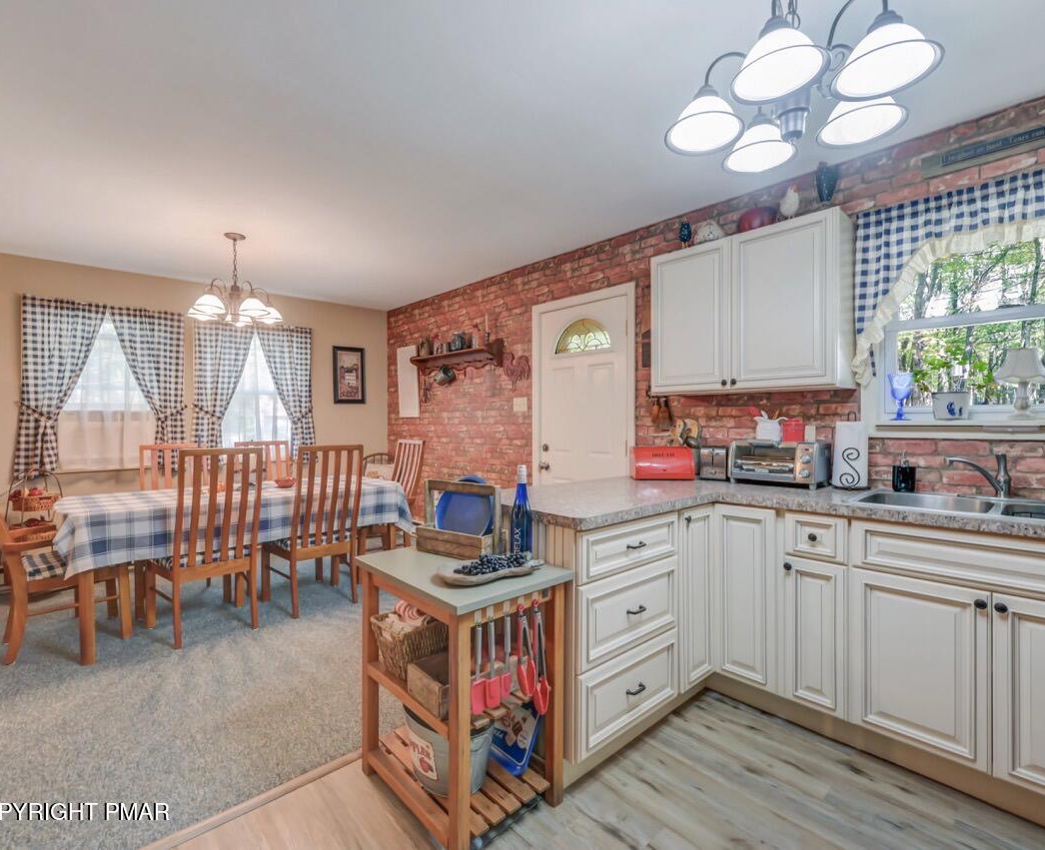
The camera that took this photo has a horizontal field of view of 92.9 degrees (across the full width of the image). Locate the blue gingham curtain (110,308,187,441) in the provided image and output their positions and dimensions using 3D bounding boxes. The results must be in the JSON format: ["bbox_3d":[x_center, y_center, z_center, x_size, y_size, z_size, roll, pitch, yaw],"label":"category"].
[{"bbox_3d":[-3.143,-0.292,4.217,0.540,1.345,0.110,-1,1,-42],"label":"blue gingham curtain"}]

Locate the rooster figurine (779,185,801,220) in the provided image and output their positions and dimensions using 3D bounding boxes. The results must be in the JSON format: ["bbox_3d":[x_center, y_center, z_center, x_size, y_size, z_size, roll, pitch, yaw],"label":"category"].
[{"bbox_3d":[1.219,-1.000,2.261,0.080,0.175,0.100,0,1,3],"label":"rooster figurine"}]

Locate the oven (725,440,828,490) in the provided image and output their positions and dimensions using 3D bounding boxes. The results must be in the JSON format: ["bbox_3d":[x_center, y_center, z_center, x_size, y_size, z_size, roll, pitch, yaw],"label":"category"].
[{"bbox_3d":[1.271,0.187,2.454,0.280,0.214,0.395,0,0,-43],"label":"oven"}]

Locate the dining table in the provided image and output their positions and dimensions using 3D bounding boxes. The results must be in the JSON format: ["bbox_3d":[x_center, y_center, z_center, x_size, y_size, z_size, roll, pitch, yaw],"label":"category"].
[{"bbox_3d":[-1.862,0.828,3.387,1.970,0.765,1.000,0,0,-43],"label":"dining table"}]

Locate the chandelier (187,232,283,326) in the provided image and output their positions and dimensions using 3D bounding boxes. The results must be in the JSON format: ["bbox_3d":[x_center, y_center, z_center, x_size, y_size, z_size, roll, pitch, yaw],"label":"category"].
[{"bbox_3d":[-1.899,-0.970,3.278,0.550,0.540,0.550,-1,1,-42],"label":"chandelier"}]

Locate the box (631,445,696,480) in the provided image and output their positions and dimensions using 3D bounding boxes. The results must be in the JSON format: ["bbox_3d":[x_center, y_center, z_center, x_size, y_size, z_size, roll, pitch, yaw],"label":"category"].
[{"bbox_3d":[0.765,0.208,2.756,0.325,0.174,0.180,0,1,2],"label":"box"}]

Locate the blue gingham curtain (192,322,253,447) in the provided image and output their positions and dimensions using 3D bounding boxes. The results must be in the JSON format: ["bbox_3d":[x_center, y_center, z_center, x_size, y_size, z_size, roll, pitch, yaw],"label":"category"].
[{"bbox_3d":[-2.697,-0.260,4.480,0.470,1.280,0.100,0,0,-43],"label":"blue gingham curtain"}]

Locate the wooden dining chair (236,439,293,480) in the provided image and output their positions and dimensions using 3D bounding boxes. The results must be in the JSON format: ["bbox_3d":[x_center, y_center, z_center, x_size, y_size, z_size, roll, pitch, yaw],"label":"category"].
[{"bbox_3d":[-1.844,0.649,3.683,0.470,1.050,0.560,-1,1,-42],"label":"wooden dining chair"}]

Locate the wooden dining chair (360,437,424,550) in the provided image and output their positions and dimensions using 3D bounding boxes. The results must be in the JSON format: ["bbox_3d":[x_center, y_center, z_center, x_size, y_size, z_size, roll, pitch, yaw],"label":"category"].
[{"bbox_3d":[-1.122,0.649,3.891,0.600,1.050,0.520,-1,1,-42],"label":"wooden dining chair"}]

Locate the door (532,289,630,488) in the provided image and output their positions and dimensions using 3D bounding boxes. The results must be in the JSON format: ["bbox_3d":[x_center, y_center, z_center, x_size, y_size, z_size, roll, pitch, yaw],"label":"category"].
[{"bbox_3d":[0.418,0.160,3.603,0.070,2.100,0.870,0,0,-43],"label":"door"}]

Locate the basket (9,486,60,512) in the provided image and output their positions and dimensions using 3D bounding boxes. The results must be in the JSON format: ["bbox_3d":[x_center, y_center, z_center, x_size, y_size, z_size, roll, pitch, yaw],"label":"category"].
[{"bbox_3d":[-3.413,0.507,3.477,0.200,0.155,0.215,1,1,30],"label":"basket"}]

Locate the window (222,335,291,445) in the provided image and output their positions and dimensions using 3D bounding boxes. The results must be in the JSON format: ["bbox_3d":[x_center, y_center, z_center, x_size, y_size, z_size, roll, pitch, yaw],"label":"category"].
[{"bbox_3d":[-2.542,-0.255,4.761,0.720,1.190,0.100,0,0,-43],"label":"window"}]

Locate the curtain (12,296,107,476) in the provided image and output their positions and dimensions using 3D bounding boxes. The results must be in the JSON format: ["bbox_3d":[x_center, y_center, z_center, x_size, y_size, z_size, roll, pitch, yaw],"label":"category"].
[{"bbox_3d":[-3.555,-0.288,3.845,0.530,1.345,0.110,-1,1,-42],"label":"curtain"}]

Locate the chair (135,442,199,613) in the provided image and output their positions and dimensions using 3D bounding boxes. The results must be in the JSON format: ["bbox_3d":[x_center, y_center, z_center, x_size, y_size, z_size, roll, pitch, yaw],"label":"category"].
[{"bbox_3d":[-2.393,0.670,3.482,0.520,1.080,0.580,0,0,-43],"label":"chair"}]

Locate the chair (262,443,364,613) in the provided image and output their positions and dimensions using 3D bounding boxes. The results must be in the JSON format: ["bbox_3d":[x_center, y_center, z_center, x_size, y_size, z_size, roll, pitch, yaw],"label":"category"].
[{"bbox_3d":[-1.361,0.657,3.291,0.480,1.050,0.570,-1,1,-42],"label":"chair"}]

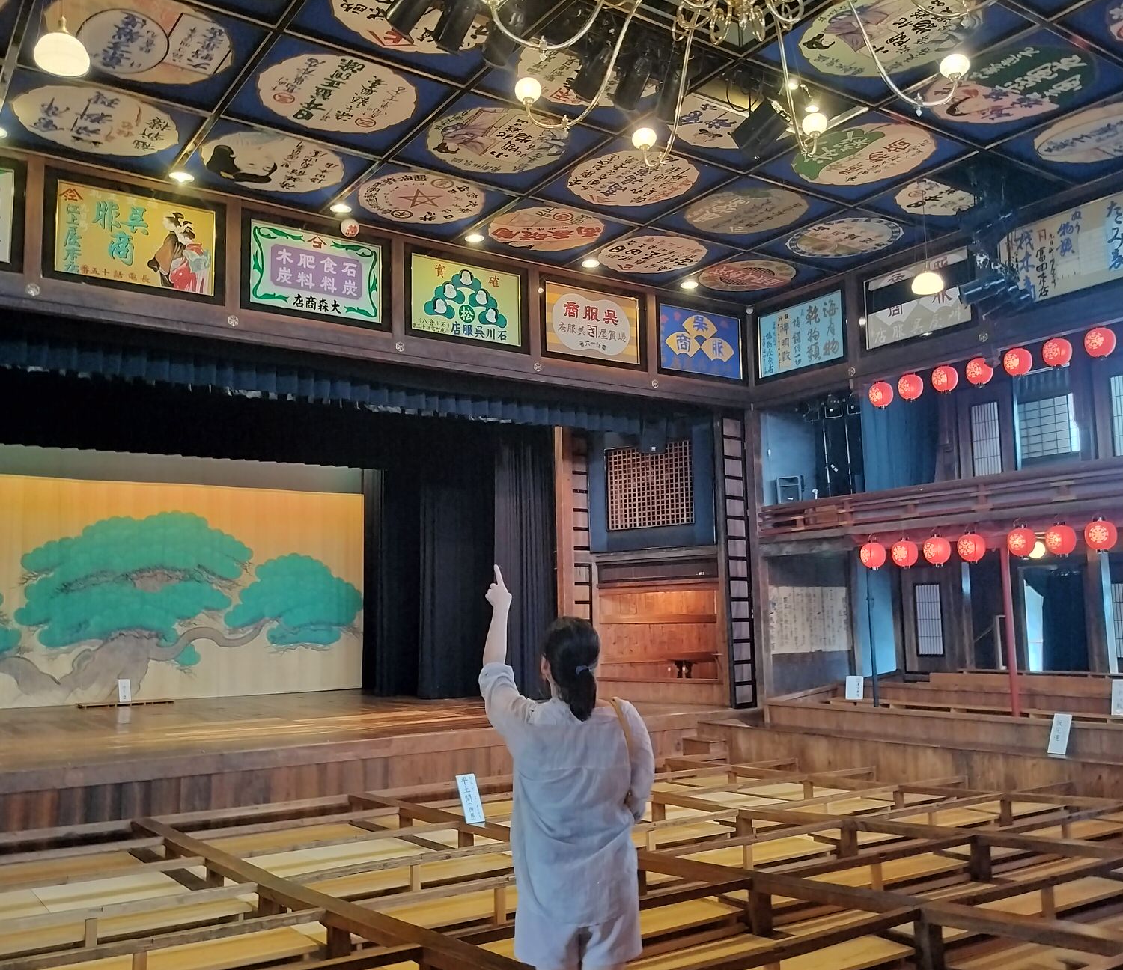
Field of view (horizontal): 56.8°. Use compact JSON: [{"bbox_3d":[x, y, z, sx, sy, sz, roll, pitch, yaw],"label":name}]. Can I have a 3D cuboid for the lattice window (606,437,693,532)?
[{"bbox_3d":[1.248,0.015,14.878,1.520,1.200,0.060,-7,-10,40],"label":"lattice window"}]

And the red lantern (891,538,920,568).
[{"bbox_3d":[4.148,0.827,12.544,0.310,0.350,0.310,-8,-10,43],"label":"red lantern"}]

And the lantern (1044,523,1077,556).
[{"bbox_3d":[5.263,0.574,10.953,0.310,0.350,0.310,-8,-10,43],"label":"lantern"}]

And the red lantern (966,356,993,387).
[{"bbox_3d":[4.642,-1.267,11.534,0.285,0.335,0.285,6,-10,-42],"label":"red lantern"}]

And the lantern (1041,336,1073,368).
[{"bbox_3d":[5.155,-1.385,10.784,0.285,0.335,0.285,6,-10,-40],"label":"lantern"}]

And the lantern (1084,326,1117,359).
[{"bbox_3d":[5.407,-1.443,10.415,0.285,0.335,0.285,6,-10,-41],"label":"lantern"}]

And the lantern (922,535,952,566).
[{"bbox_3d":[4.405,0.768,12.178,0.310,0.350,0.310,-8,-10,43],"label":"lantern"}]

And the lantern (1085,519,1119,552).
[{"bbox_3d":[5.515,0.517,10.594,0.310,0.350,0.310,-8,-10,43],"label":"lantern"}]

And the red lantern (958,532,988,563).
[{"bbox_3d":[4.464,0.674,11.288,0.285,0.335,0.285,7,-10,-43],"label":"red lantern"}]

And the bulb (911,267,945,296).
[{"bbox_3d":[3.672,-2.036,10.412,0.300,0.260,0.300,-1,-7,0],"label":"bulb"}]

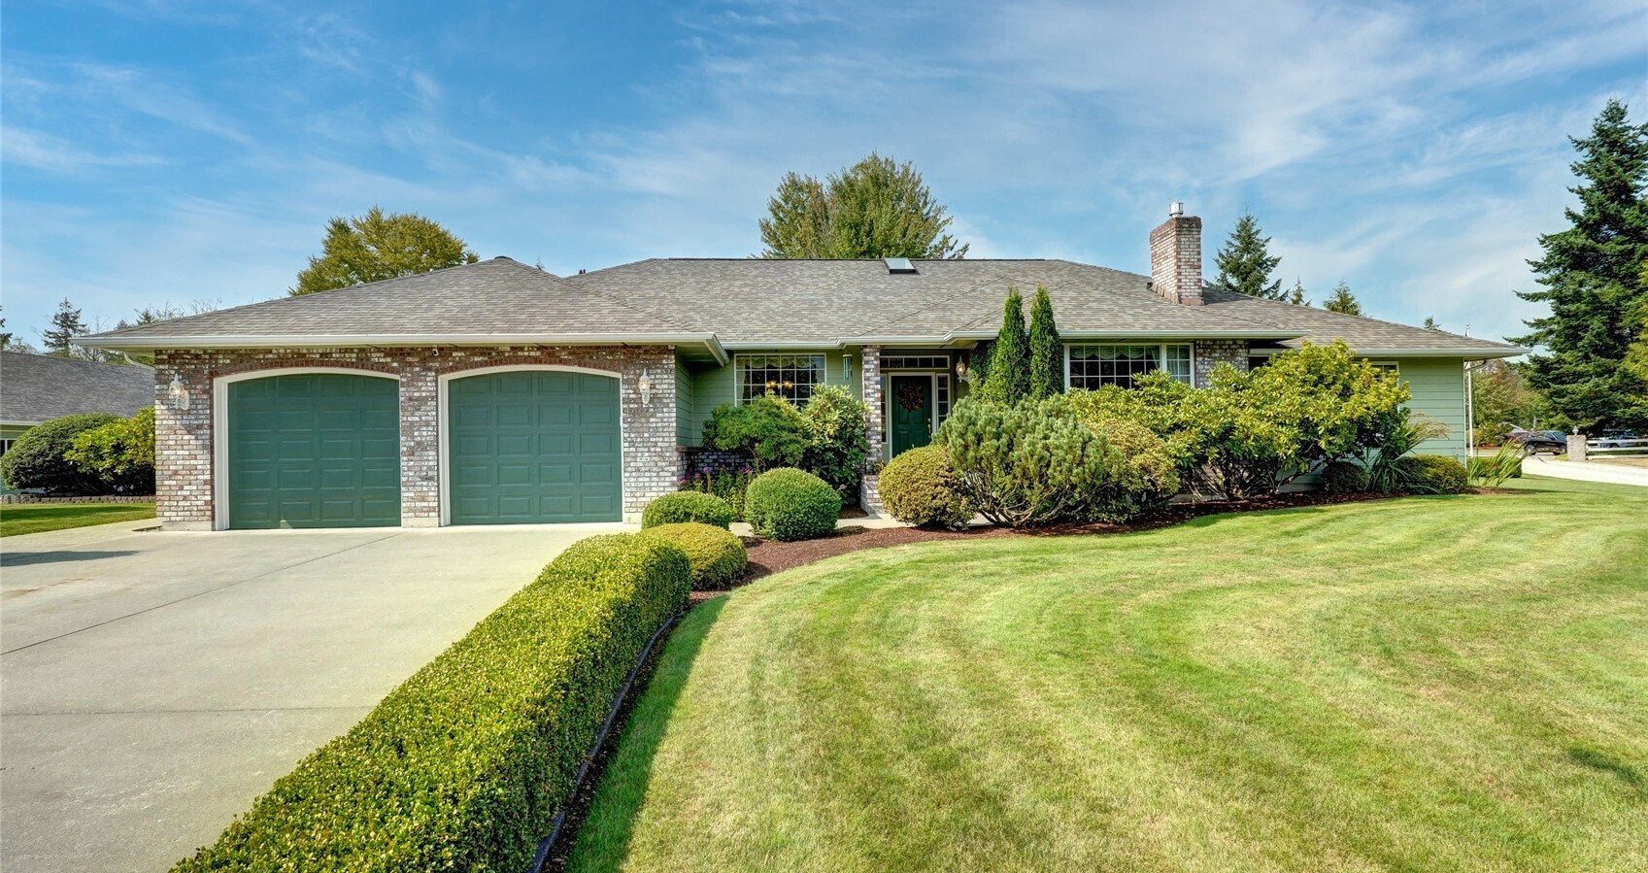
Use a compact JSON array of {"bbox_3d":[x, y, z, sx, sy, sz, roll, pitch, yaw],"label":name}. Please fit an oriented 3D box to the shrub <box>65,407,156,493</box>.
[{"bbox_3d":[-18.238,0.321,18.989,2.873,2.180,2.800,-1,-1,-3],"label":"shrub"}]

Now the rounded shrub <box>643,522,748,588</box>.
[{"bbox_3d":[-1.127,0.995,6.397,0.904,0.504,0.920,-1,-1,-3],"label":"rounded shrub"}]

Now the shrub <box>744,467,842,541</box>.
[{"bbox_3d":[-0.391,0.827,9.246,1.211,0.873,1.200,-1,-1,-3],"label":"shrub"}]

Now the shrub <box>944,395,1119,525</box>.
[{"bbox_3d":[2.829,0.335,10.091,2.332,1.772,2.000,-1,-1,-3],"label":"shrub"}]

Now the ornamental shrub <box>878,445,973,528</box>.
[{"bbox_3d":[1.447,0.677,10.344,1.351,1.136,1.300,-1,-1,-3],"label":"ornamental shrub"}]

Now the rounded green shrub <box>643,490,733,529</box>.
[{"bbox_3d":[-1.702,0.982,9.197,1.110,0.605,1.100,-1,-1,-3],"label":"rounded green shrub"}]

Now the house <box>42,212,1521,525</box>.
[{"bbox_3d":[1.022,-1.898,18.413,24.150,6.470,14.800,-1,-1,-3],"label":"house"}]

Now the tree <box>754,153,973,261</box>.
[{"bbox_3d":[1.940,-5.842,33.927,10.281,14.629,10.400,-1,-1,-3],"label":"tree"}]

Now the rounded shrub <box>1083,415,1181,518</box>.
[{"bbox_3d":[4.515,0.457,10.893,1.559,1.489,1.500,-1,-1,-3],"label":"rounded shrub"}]

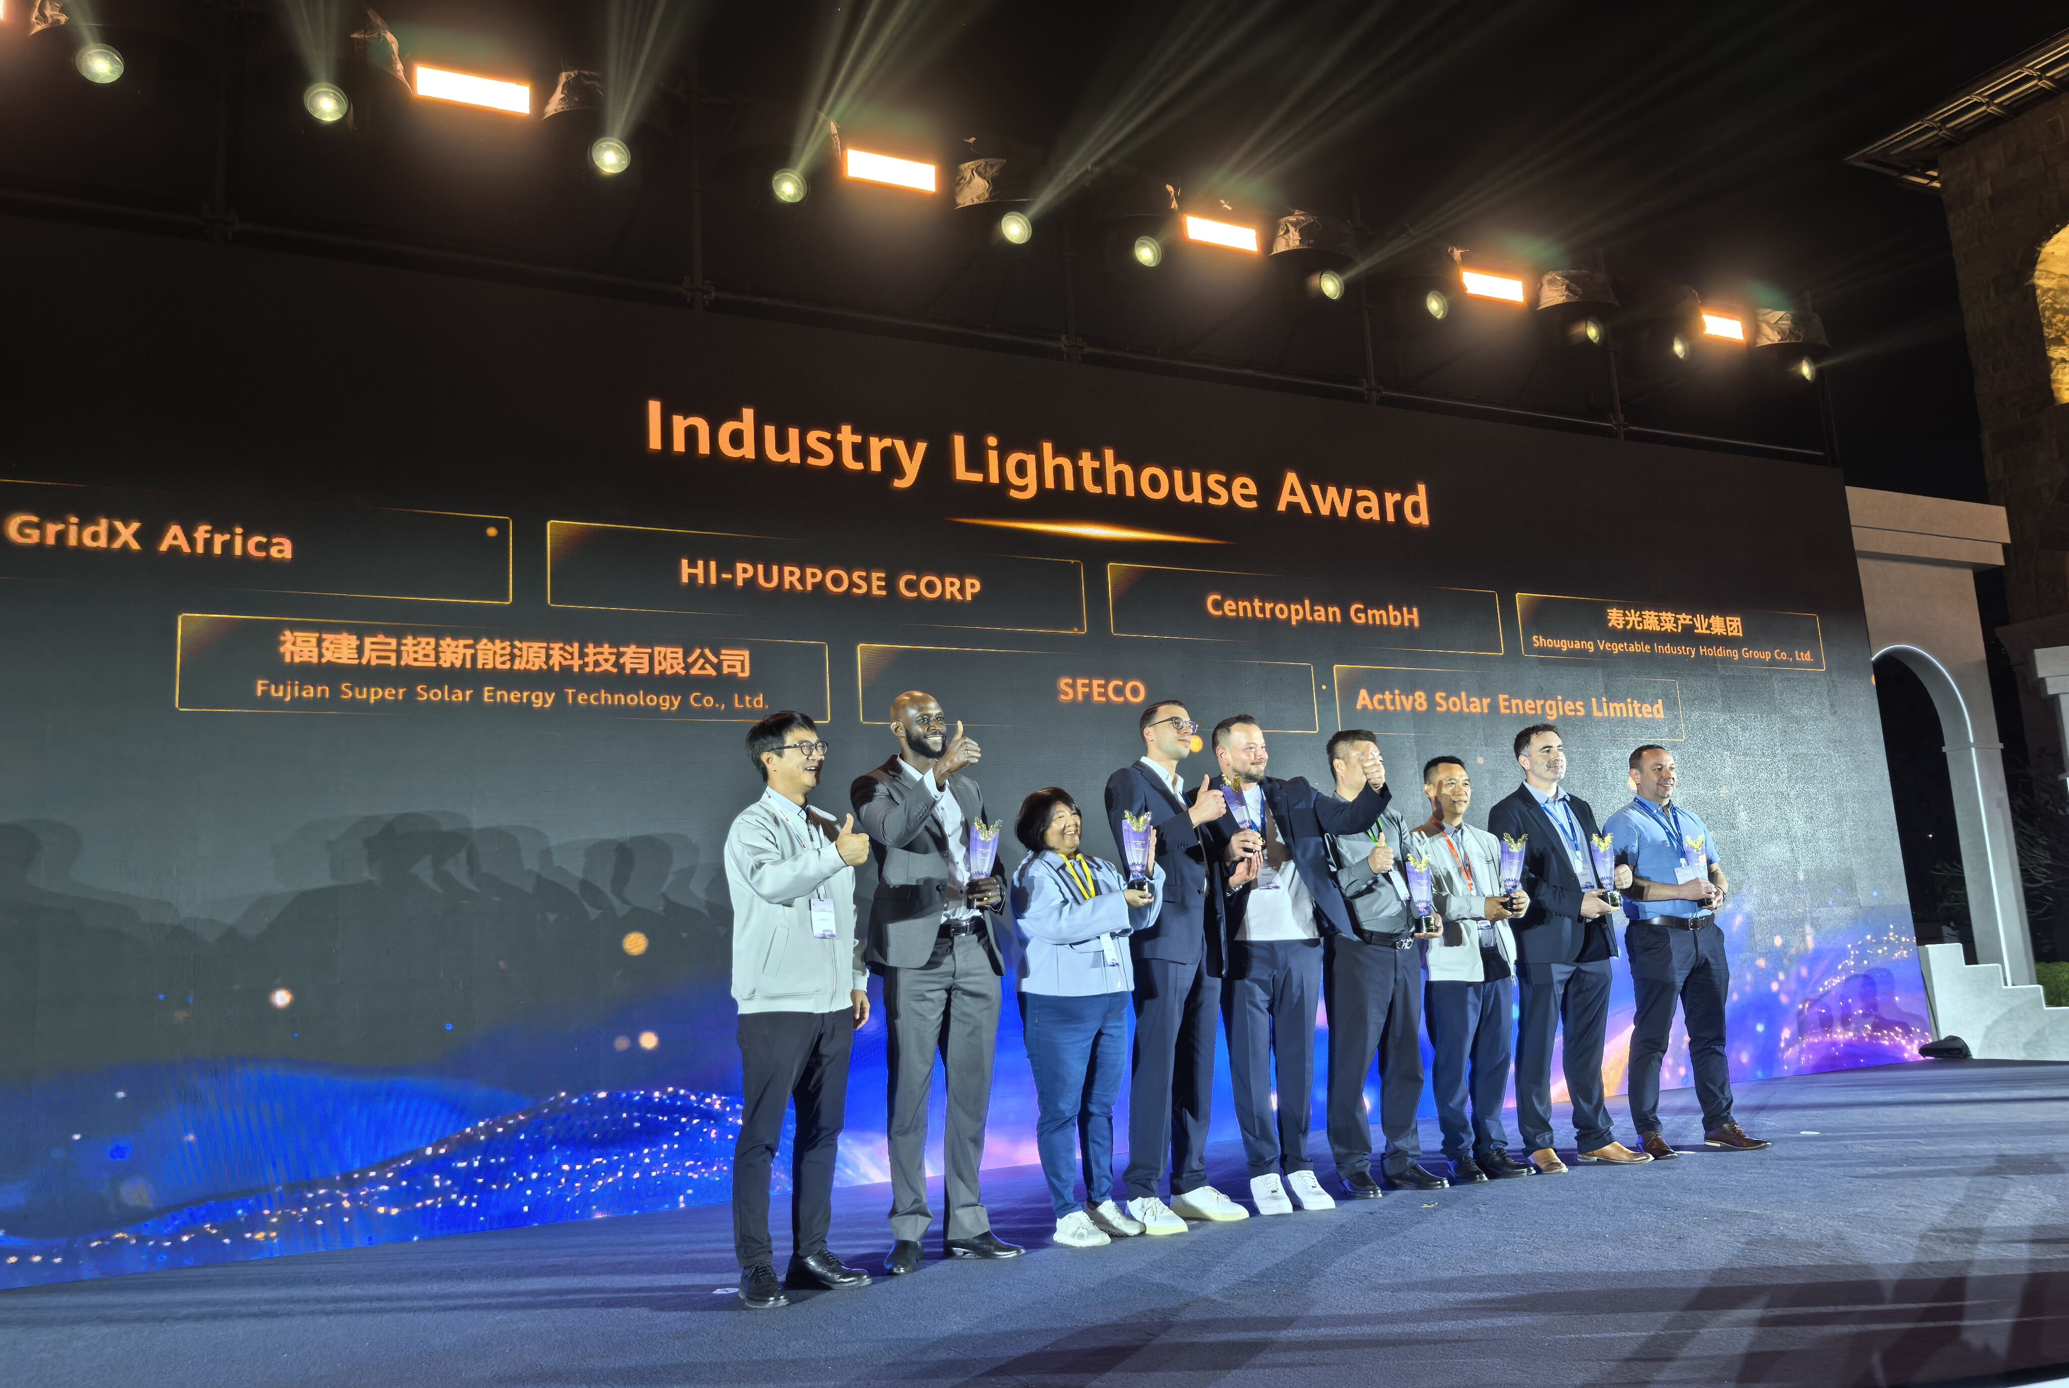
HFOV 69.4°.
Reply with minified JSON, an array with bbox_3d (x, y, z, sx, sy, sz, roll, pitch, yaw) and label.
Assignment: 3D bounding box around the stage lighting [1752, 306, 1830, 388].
[{"bbox_3d":[5.186,-2.373,10.248,0.360,0.430,0.300,2,-10,-26],"label":"stage lighting"}]

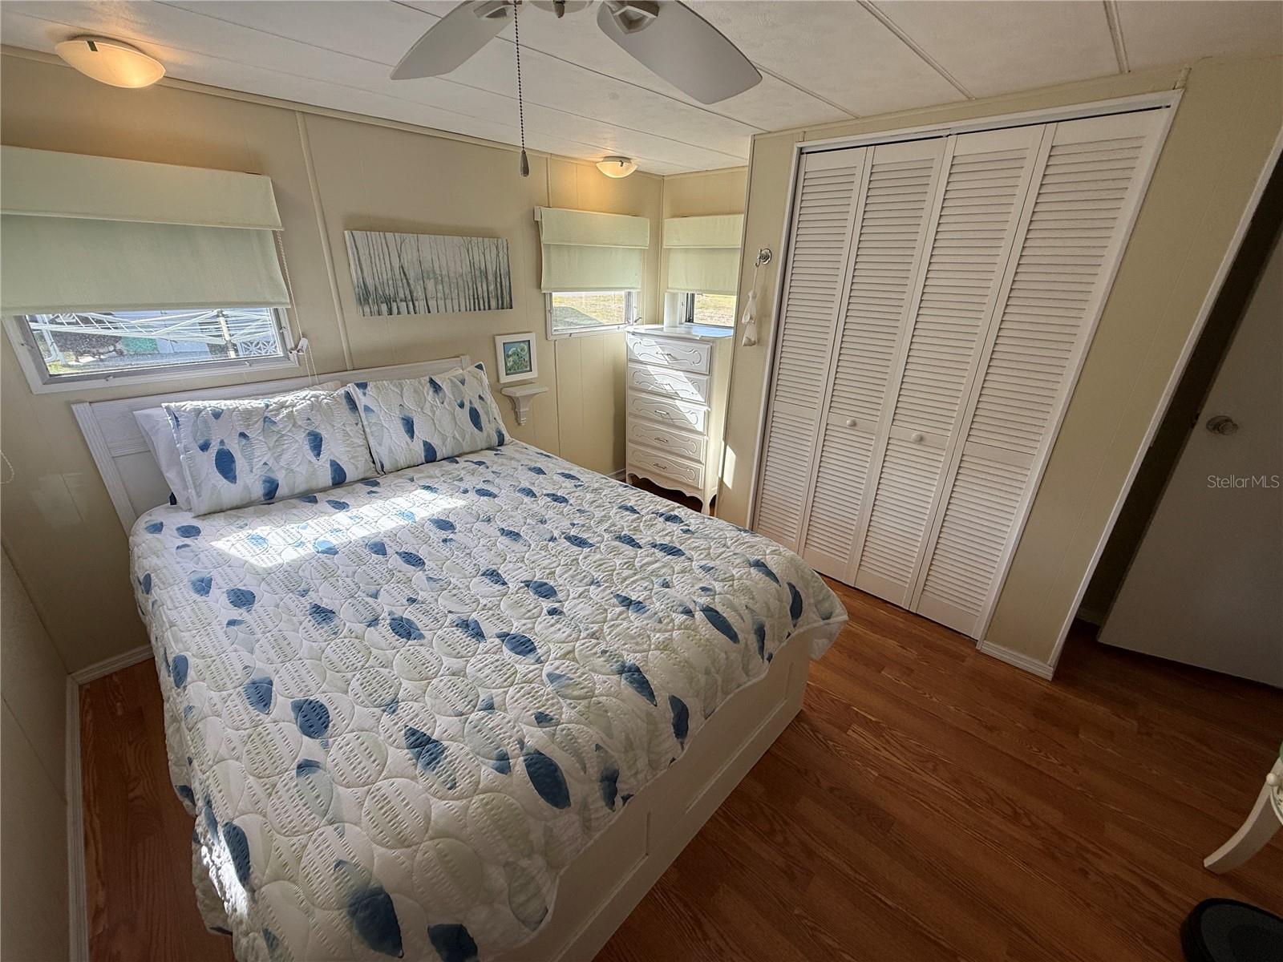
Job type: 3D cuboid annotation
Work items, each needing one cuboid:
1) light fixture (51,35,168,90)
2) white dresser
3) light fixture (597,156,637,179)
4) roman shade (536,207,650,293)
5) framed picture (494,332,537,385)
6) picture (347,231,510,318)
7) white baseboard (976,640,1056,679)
[{"bbox_3d":[-1.501,-1.182,1.479,0.228,0.090,0.228,23,30,40],"label":"light fixture"},{"bbox_3d":[0.288,-0.391,3.482,0.710,1.174,0.410,23,30,40],"label":"white dresser"},{"bbox_3d":[-0.135,-1.727,2.871,0.230,0.091,0.230,2,23,-1],"label":"light fixture"},{"bbox_3d":[-0.268,-1.366,3.115,0.065,0.430,0.830,23,30,40],"label":"roman shade"},{"bbox_3d":[-0.710,-0.706,2.960,0.022,0.254,0.254,23,30,40],"label":"framed picture"},{"bbox_3d":[-0.978,-0.997,2.514,0.038,0.348,0.770,23,30,40],"label":"picture"},{"bbox_3d":[1.634,0.777,2.260,0.260,0.065,0.016,23,30,40],"label":"white baseboard"}]

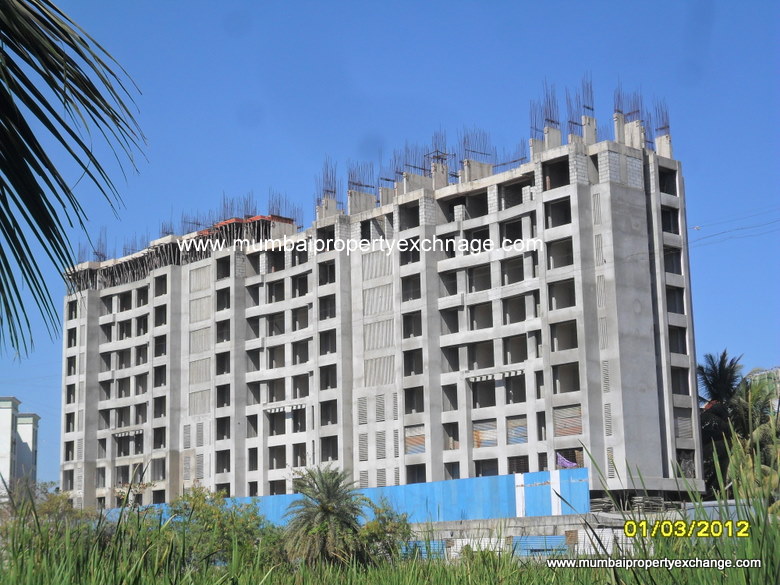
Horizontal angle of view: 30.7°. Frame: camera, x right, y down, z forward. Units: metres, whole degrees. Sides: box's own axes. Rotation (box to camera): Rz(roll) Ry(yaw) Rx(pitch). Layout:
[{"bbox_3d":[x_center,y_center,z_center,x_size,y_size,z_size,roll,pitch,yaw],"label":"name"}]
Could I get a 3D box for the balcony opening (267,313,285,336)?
[{"bbox_3d":[-9.794,2.794,123.700,0.450,1.991,2.417,9,-15,-42],"label":"balcony opening"}]

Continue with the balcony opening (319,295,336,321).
[{"bbox_3d":[-4.878,1.332,118.949,0.900,1.980,2.050,9,-15,-42],"label":"balcony opening"}]

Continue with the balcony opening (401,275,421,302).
[{"bbox_3d":[1.770,-0.309,109.324,0.450,1.982,2.185,9,-15,-42],"label":"balcony opening"}]

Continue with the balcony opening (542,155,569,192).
[{"bbox_3d":[12.192,-8.641,103.088,0.300,2.009,2.414,9,-15,-42],"label":"balcony opening"}]

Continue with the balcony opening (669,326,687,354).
[{"bbox_3d":[20.846,3.564,103.747,1.960,1.960,0.500,8,-14,-40],"label":"balcony opening"}]

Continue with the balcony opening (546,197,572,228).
[{"bbox_3d":[12.199,-5.560,100.704,0.900,1.970,2.430,9,-15,-42],"label":"balcony opening"}]

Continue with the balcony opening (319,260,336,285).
[{"bbox_3d":[-5.231,-1.627,121.311,0.300,2.009,2.103,9,-15,-42],"label":"balcony opening"}]

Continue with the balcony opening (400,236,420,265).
[{"bbox_3d":[1.886,-3.211,111.792,0.800,2.047,2.225,9,-15,-42],"label":"balcony opening"}]

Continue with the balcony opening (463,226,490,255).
[{"bbox_3d":[6.935,-3.881,108.986,0.800,2.075,2.745,9,-15,-42],"label":"balcony opening"}]

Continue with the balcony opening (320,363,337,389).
[{"bbox_3d":[-4.902,7.015,116.413,0.350,1.967,2.119,9,-15,-42],"label":"balcony opening"}]

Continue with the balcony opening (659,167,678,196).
[{"bbox_3d":[20.239,-8.092,104.857,2.170,1.980,0.900,9,-15,-42],"label":"balcony opening"}]

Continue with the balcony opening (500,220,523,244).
[{"bbox_3d":[9.378,-4.451,106.386,0.800,2.057,2.209,9,-15,-42],"label":"balcony opening"}]

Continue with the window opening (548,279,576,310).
[{"bbox_3d":[11.980,0.180,97.941,0.450,1.972,2.455,9,-15,-42],"label":"window opening"}]

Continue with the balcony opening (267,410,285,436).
[{"bbox_3d":[-9.866,11.796,127.185,0.500,2.060,2.240,9,-15,-43],"label":"balcony opening"}]

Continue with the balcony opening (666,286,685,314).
[{"bbox_3d":[20.322,0.573,101.688,2.010,1.979,0.350,8,-15,-41],"label":"balcony opening"}]

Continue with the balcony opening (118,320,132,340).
[{"bbox_3d":[-26.519,3.868,142.953,0.350,1.924,2.410,9,-15,-42],"label":"balcony opening"}]

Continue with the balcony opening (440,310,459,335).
[{"bbox_3d":[4.794,2.245,108.347,0.700,1.933,1.976,9,-15,-42],"label":"balcony opening"}]

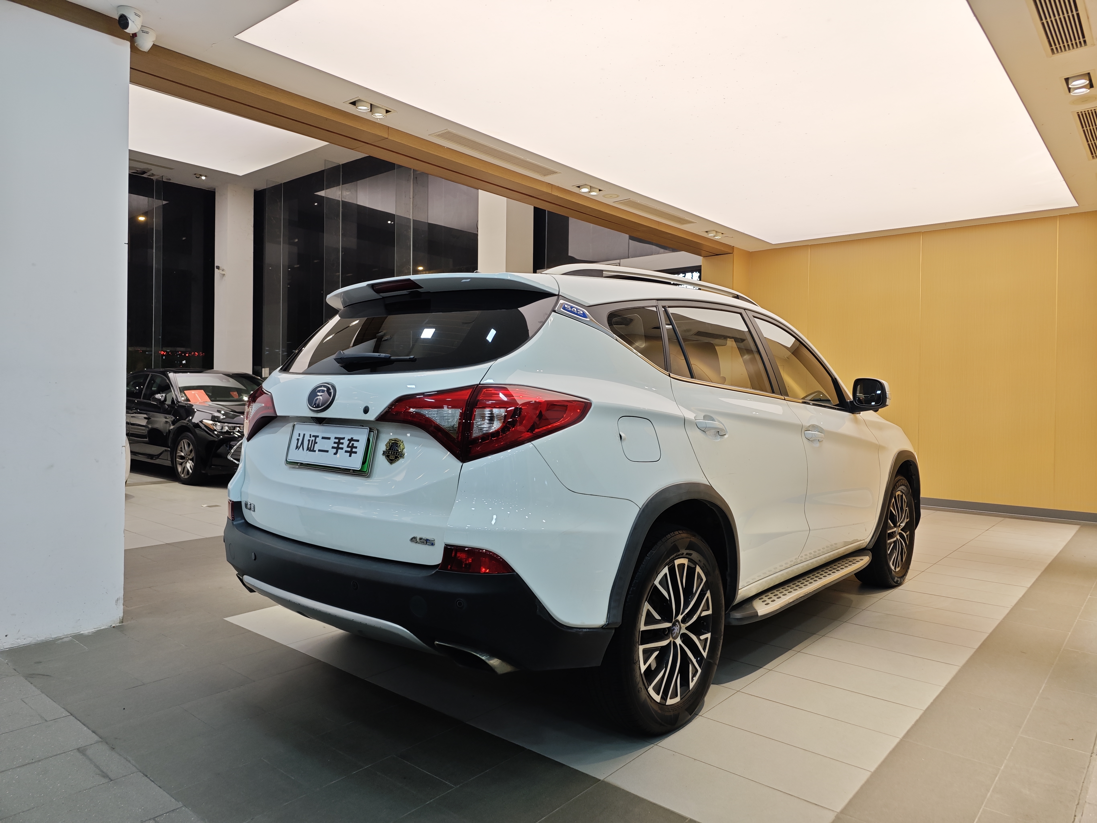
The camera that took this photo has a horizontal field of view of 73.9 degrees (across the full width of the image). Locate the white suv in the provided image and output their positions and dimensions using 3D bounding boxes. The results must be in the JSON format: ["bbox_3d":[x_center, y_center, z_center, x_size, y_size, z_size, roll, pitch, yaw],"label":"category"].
[{"bbox_3d":[0.674,0.238,4.148,1.870,1.690,4.580,1,1,41],"label":"white suv"}]

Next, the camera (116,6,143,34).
[{"bbox_3d":[-2.012,-1.872,3.500,0.112,0.098,0.114,1,1,22],"label":"camera"}]

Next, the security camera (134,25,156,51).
[{"bbox_3d":[-2.062,-1.885,3.720,0.112,0.098,0.114,1,1,41],"label":"security camera"}]

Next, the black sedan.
[{"bbox_3d":[-4.927,0.124,10.435,4.930,1.450,1.850,1,1,40],"label":"black sedan"}]

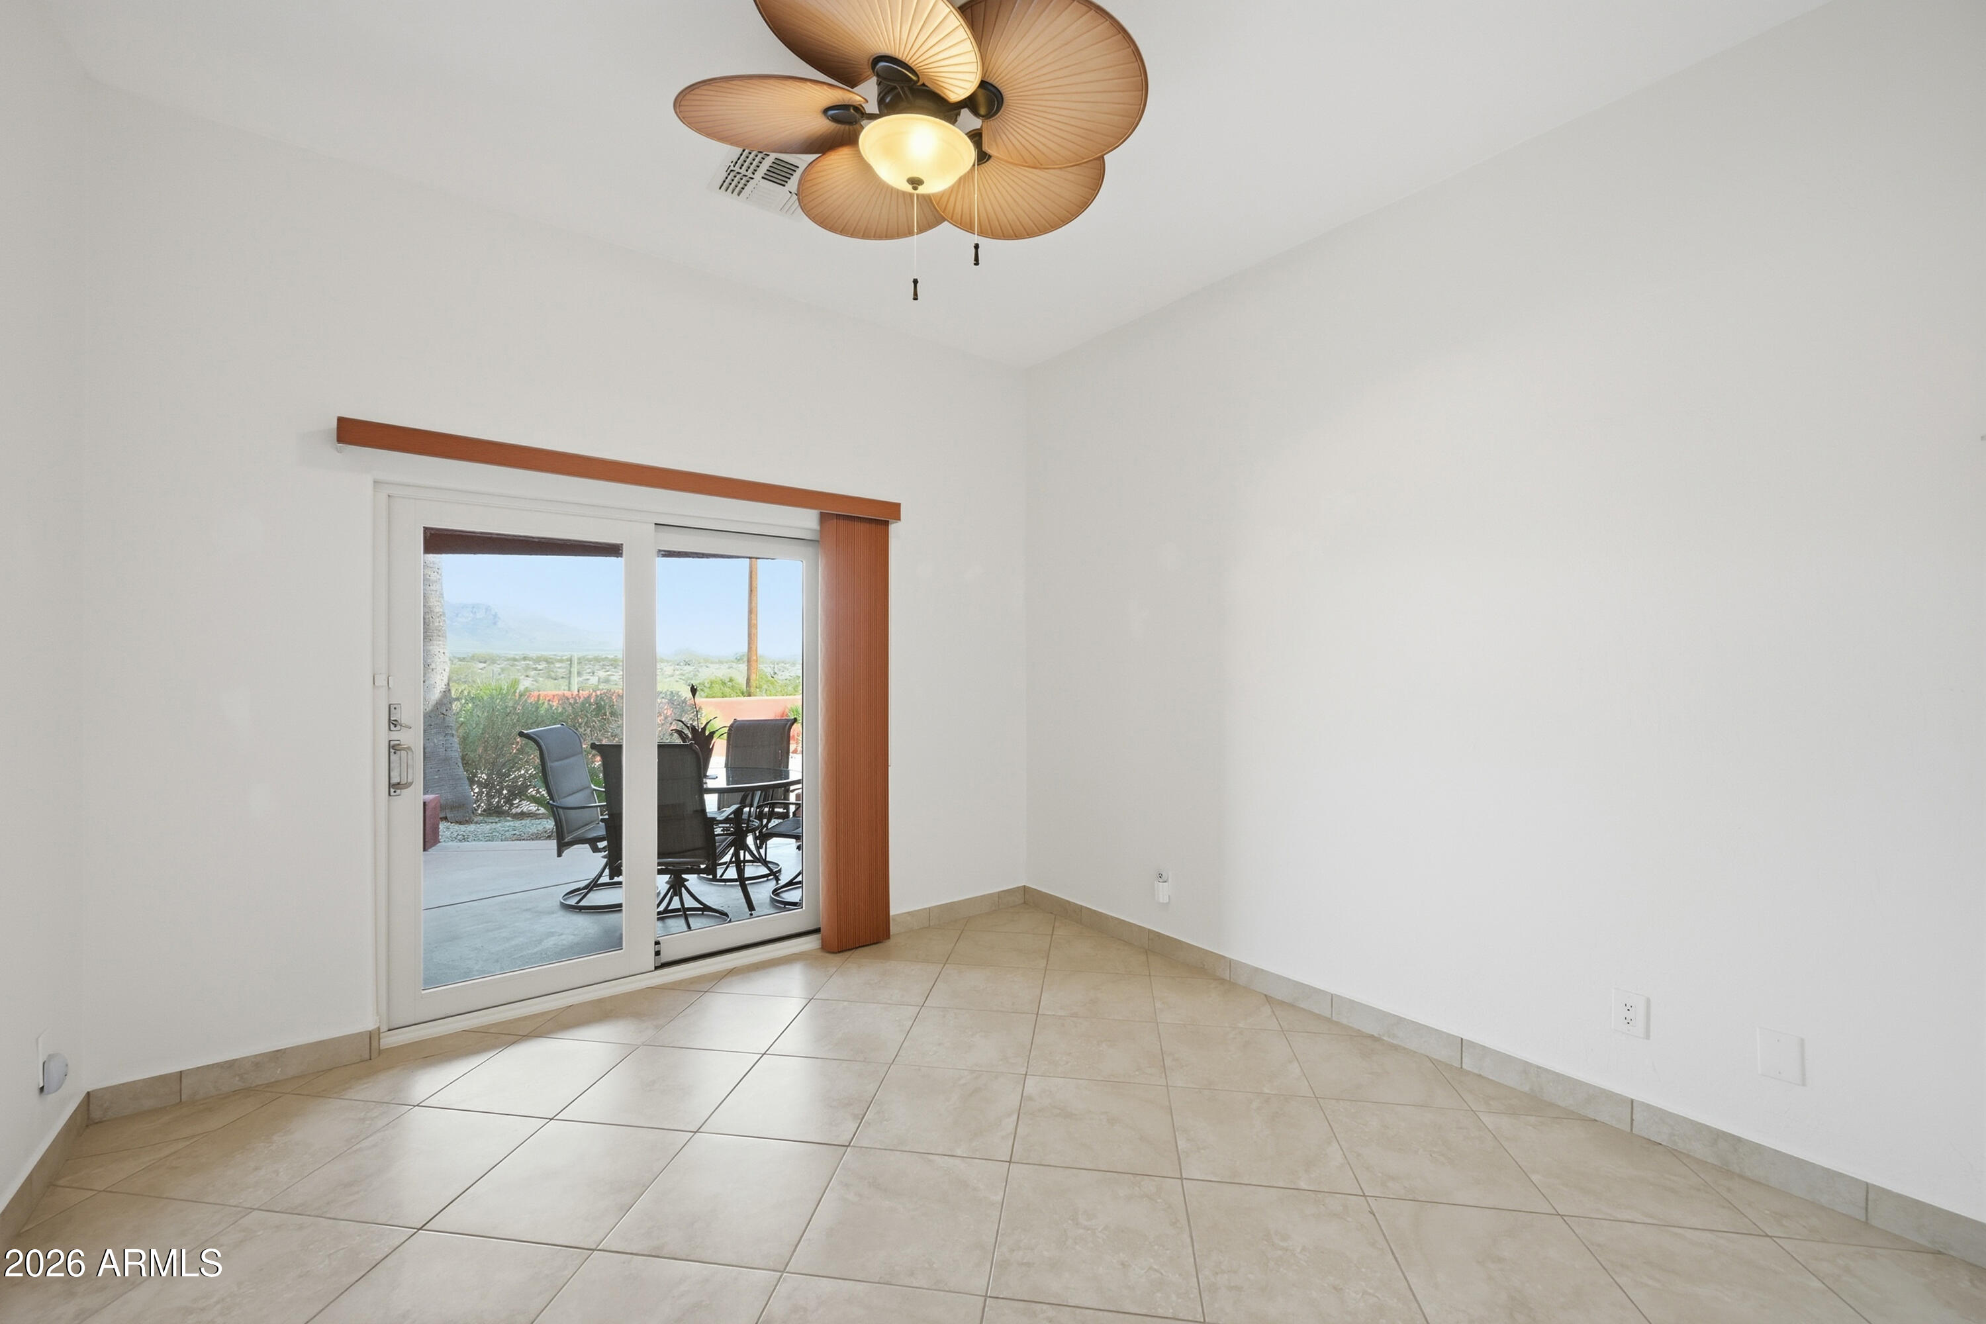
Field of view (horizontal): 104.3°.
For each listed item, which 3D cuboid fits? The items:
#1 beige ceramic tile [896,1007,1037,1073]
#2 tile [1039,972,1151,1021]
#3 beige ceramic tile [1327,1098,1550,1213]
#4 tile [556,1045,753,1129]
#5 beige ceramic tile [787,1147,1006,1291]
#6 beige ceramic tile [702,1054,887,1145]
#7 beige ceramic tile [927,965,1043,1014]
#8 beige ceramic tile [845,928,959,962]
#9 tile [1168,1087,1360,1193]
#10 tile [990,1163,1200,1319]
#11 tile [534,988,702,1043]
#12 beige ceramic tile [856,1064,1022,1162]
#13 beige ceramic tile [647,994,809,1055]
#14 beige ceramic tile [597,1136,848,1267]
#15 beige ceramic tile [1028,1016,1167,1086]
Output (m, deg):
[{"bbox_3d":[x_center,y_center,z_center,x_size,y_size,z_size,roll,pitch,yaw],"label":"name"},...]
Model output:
[{"bbox_3d":[-0.081,1.383,2.828,0.457,0.010,0.457,0,-1,8],"label":"beige ceramic tile"},{"bbox_3d":[0.435,1.388,3.214,0.454,0.010,0.454,0,-1,8],"label":"tile"},{"bbox_3d":[1.215,1.382,2.179,0.454,0.010,0.454,0,-1,8],"label":"beige ceramic tile"},{"bbox_3d":[-1.054,1.373,2.501,0.457,0.010,0.457,0,-1,8],"label":"tile"},{"bbox_3d":[-0.209,1.372,1.919,0.457,0.010,0.457,0,-1,8],"label":"beige ceramic tile"},{"bbox_3d":[-0.599,1.376,2.437,0.457,0.010,0.457,0,-1,8],"label":"beige ceramic tile"},{"bbox_3d":[-0.018,1.386,3.278,0.454,0.010,0.454,0,-1,8],"label":"beige ceramic tile"},{"bbox_3d":[-0.411,1.393,3.811,0.456,0.012,0.456,0,0,8],"label":"beige ceramic tile"},{"bbox_3d":[0.762,1.380,2.243,0.454,0.010,0.454,0,-1,8],"label":"tile"},{"bbox_3d":[0.246,1.374,1.855,0.457,0.010,0.457,0,-1,8],"label":"tile"},{"bbox_3d":[-1.442,1.374,3.015,0.454,0.010,0.454,0,-1,8],"label":"tile"},{"bbox_3d":[-0.145,1.378,2.374,0.457,0.010,0.457,0,-1,8],"label":"beige ceramic tile"},{"bbox_3d":[-0.989,1.376,2.952,0.454,0.010,0.454,0,-1,8],"label":"beige ceramic tile"},{"bbox_3d":[-0.663,1.369,1.981,0.454,0.010,0.454,0,-1,8],"label":"beige ceramic tile"},{"bbox_3d":[0.373,1.385,2.764,0.457,0.010,0.457,0,-1,8],"label":"beige ceramic tile"}]

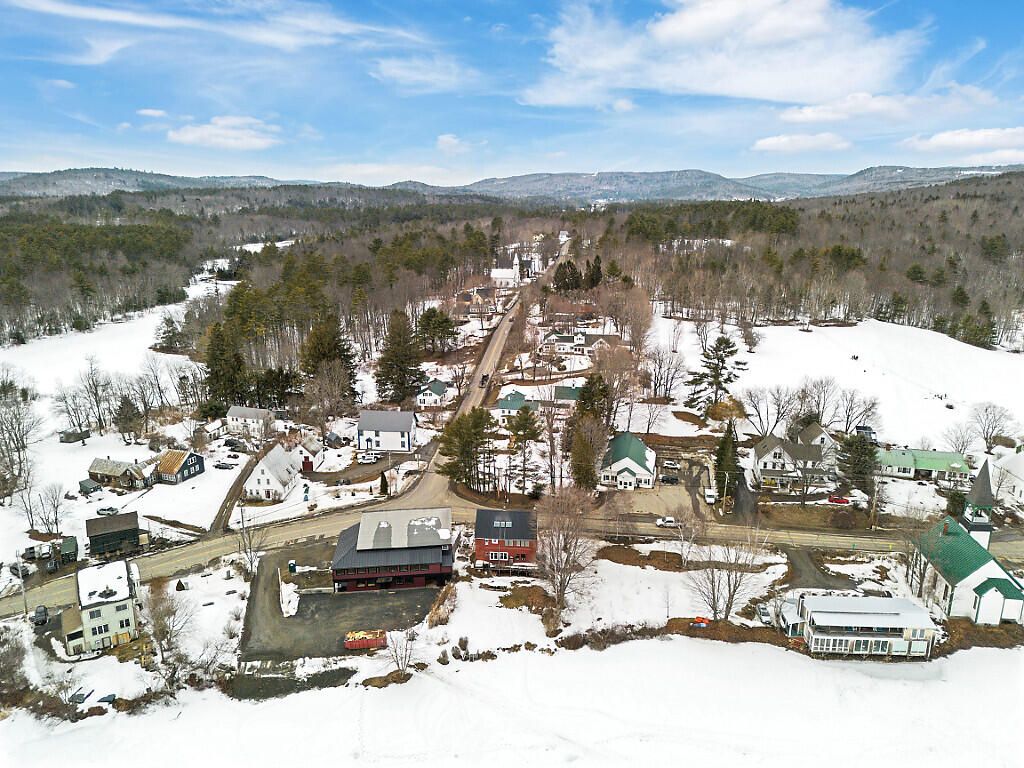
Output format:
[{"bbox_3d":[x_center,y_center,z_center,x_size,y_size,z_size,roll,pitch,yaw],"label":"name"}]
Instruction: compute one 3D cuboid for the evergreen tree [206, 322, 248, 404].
[{"bbox_3d":[-97.187,-6.549,240.848,13.000,30.289,12.500,0,15,0],"label":"evergreen tree"}]

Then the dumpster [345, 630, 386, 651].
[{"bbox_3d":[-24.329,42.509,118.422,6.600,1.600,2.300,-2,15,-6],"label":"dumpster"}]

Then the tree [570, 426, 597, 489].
[{"bbox_3d":[17.980,18.430,176.030,6.940,16.020,6.600,0,14,0],"label":"tree"}]

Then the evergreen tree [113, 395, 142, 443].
[{"bbox_3d":[-111.801,10.269,206.985,8.800,14.963,8.600,0,15,0],"label":"evergreen tree"}]

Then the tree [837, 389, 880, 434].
[{"bbox_3d":[103.940,8.209,212.367,13.000,14.214,11.500,0,15,0],"label":"tree"}]

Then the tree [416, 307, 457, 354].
[{"bbox_3d":[-33.140,-23.880,312.210,17.000,20.520,14.500,0,15,0],"label":"tree"}]

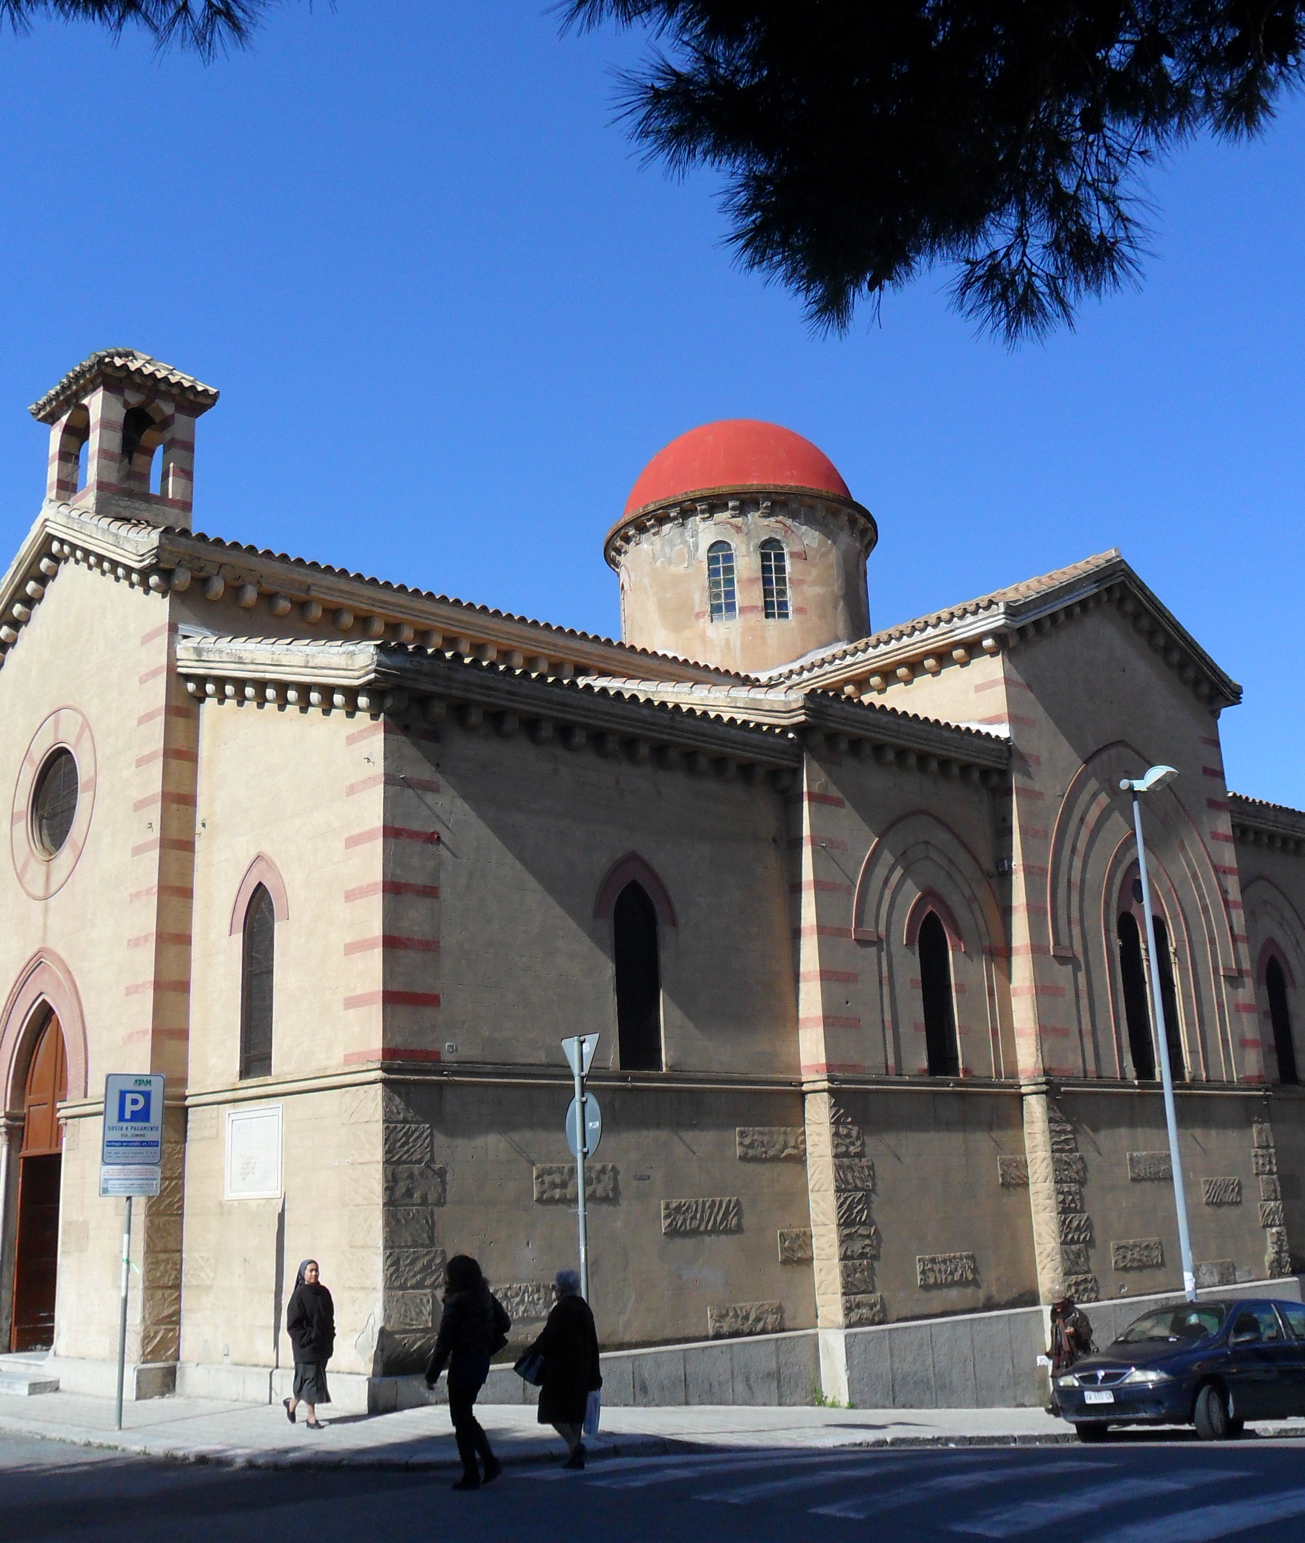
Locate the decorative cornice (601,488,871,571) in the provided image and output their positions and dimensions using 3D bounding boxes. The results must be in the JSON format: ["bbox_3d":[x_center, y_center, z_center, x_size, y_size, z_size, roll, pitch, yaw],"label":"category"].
[{"bbox_3d":[1.925,-4.756,35.279,6.000,0.650,6.000,-2,-14,-1],"label":"decorative cornice"}]

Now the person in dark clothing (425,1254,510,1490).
[{"bbox_3d":[-1.431,4.608,12.401,0.550,1.670,0.520,-12,-18,34],"label":"person in dark clothing"}]

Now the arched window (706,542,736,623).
[{"bbox_3d":[1.498,-4.015,34.016,0.587,1.807,0.200,-6,-15,12],"label":"arched window"}]

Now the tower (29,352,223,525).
[{"bbox_3d":[-8.560,-5.257,25.905,2.050,3.400,2.450,10,-19,-41],"label":"tower"}]

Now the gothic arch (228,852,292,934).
[{"bbox_3d":[-4.969,1.500,20.325,0.160,0.969,1.489,11,-20,-42],"label":"gothic arch"}]

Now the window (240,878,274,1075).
[{"bbox_3d":[-4.848,2.598,20.103,0.220,2.438,0.765,11,-20,-42],"label":"window"}]

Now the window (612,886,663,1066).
[{"bbox_3d":[-0.184,2.518,19.981,0.780,2.380,0.220,10,-19,-41],"label":"window"}]

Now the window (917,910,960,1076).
[{"bbox_3d":[4.089,3.208,23.297,0.780,2.380,0.220,10,-19,-41],"label":"window"}]

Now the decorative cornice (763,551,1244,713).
[{"bbox_3d":[6.808,-2.241,31.077,7.956,2.499,5.447,11,-20,-42],"label":"decorative cornice"}]

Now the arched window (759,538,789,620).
[{"bbox_3d":[2.455,-3.877,32.350,0.550,1.750,0.200,0,-15,-10],"label":"arched window"}]

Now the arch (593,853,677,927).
[{"bbox_3d":[-0.225,1.453,20.174,1.380,0.900,0.200,10,-19,-41],"label":"arch"}]

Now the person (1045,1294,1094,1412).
[{"bbox_3d":[5.848,8.167,22.500,0.500,1.570,0.550,7,-17,-32],"label":"person"}]

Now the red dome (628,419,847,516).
[{"bbox_3d":[1.861,-6.305,35.677,5.150,2.600,5.150,-2,-14,-1],"label":"red dome"}]

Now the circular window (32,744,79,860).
[{"bbox_3d":[-9.005,0.504,24.497,0.250,1.775,1.805,11,-20,-42],"label":"circular window"}]

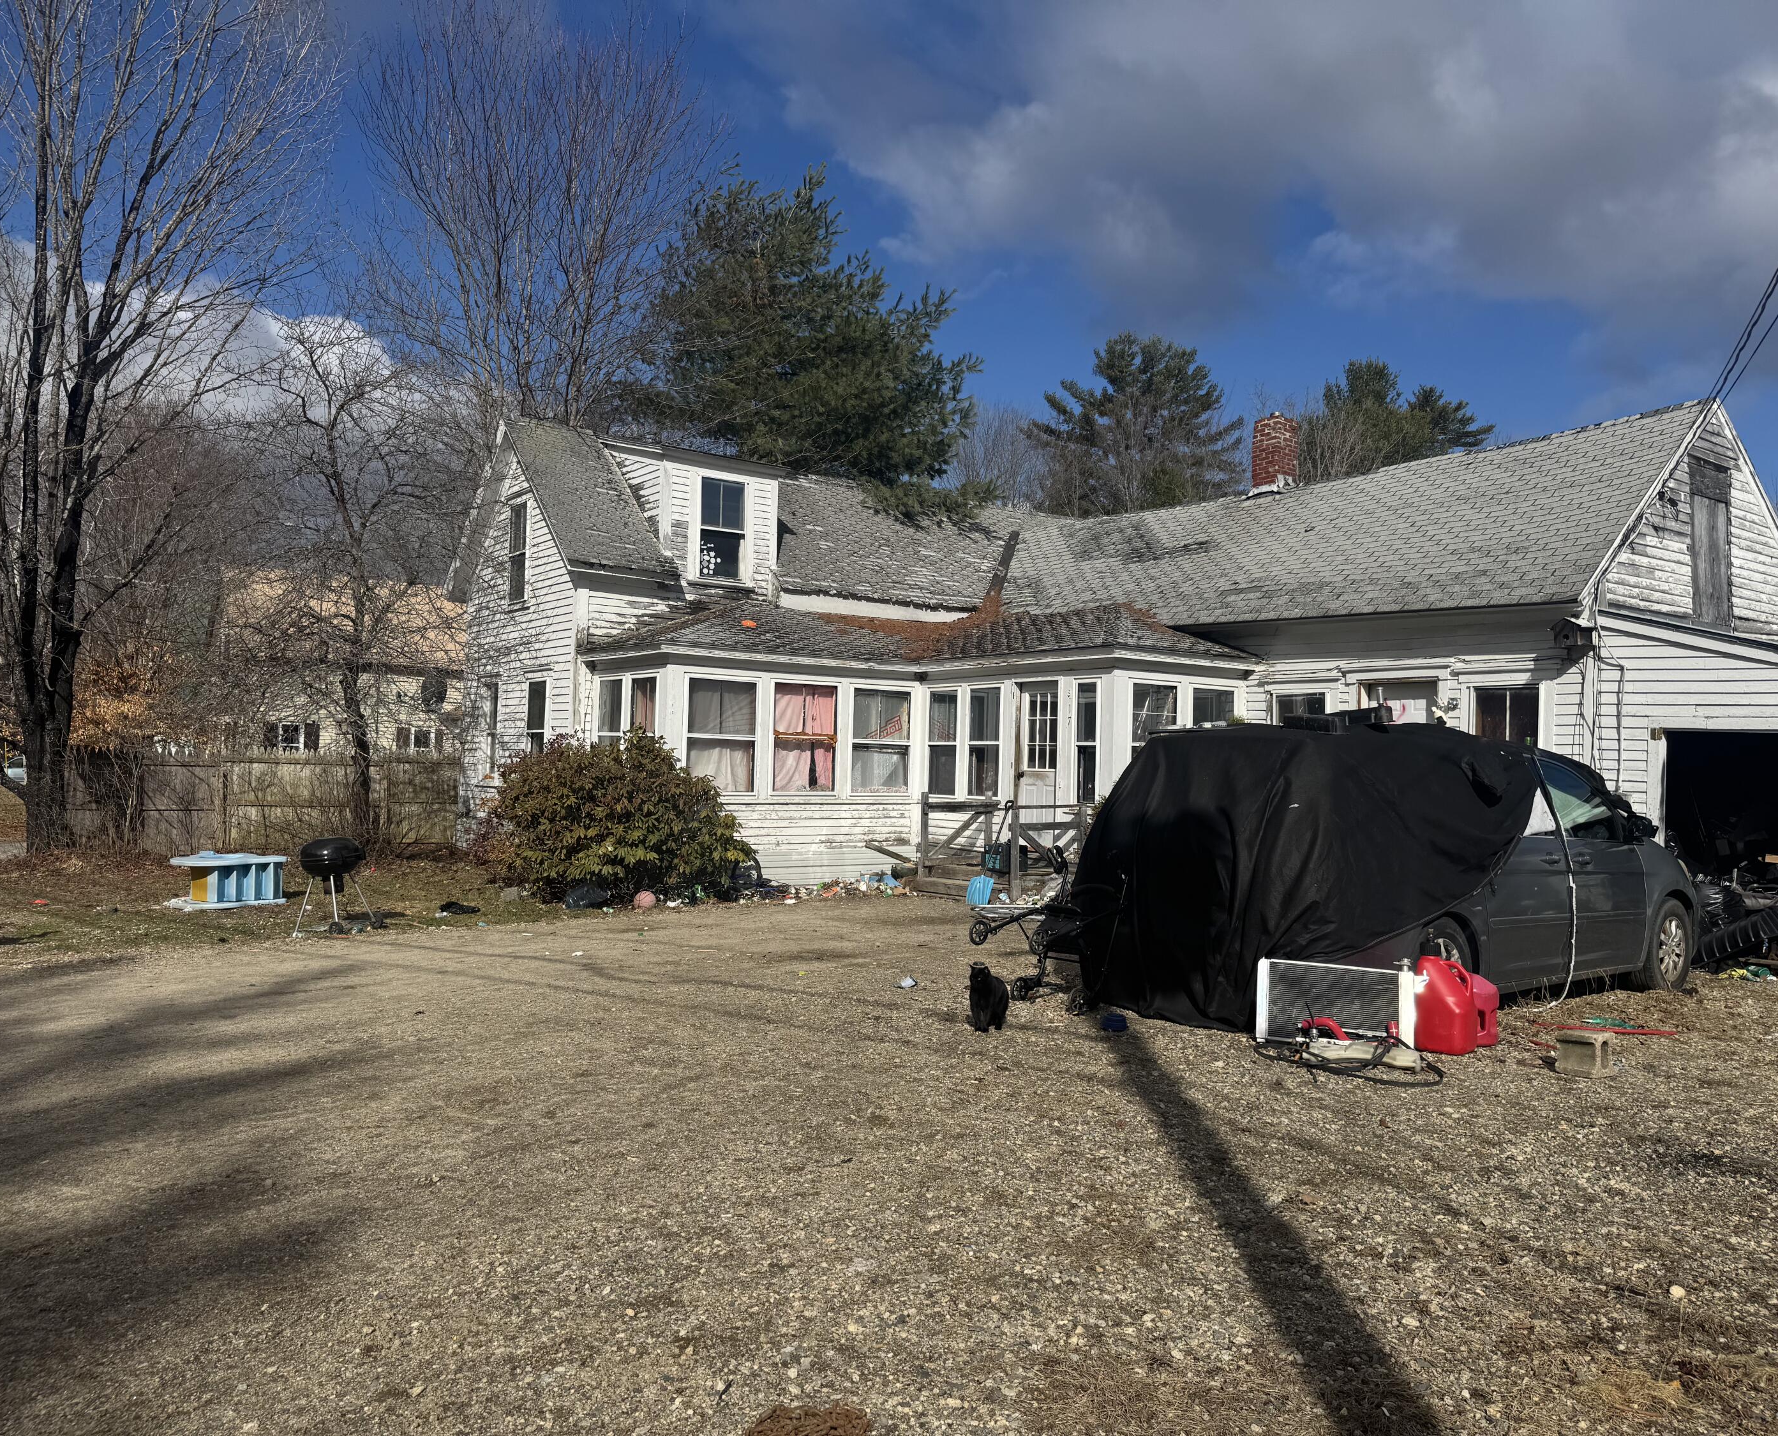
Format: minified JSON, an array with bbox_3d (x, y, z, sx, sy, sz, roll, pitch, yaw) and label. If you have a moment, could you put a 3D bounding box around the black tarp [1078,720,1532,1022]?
[{"bbox_3d":[2.826,0.965,8.662,2.700,1.740,1.960,3,-3,-37],"label":"black tarp"}]

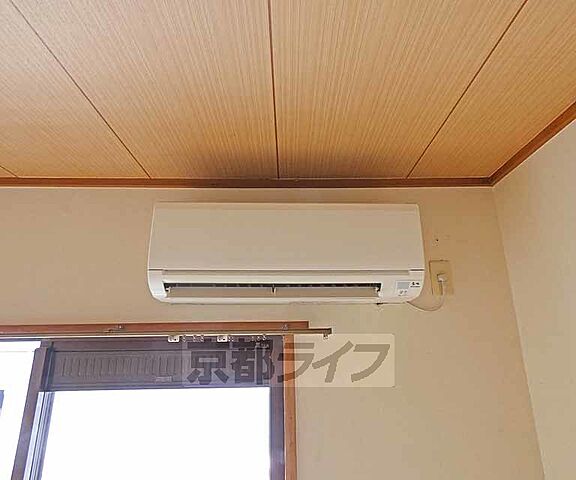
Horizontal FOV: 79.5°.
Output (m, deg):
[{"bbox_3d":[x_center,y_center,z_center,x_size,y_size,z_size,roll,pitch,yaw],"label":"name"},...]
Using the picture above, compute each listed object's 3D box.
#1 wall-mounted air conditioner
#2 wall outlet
[{"bbox_3d":[-0.004,0.058,1.122,0.792,0.285,0.222,0,-18,0],"label":"wall-mounted air conditioner"},{"bbox_3d":[0.537,0.132,1.203,0.071,0.120,0.017,0,-18,0],"label":"wall outlet"}]

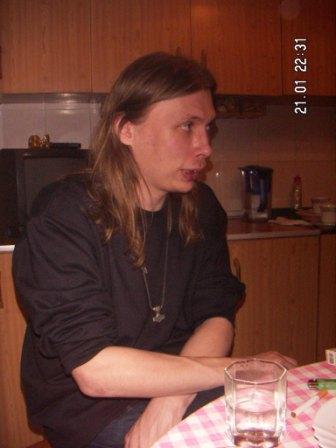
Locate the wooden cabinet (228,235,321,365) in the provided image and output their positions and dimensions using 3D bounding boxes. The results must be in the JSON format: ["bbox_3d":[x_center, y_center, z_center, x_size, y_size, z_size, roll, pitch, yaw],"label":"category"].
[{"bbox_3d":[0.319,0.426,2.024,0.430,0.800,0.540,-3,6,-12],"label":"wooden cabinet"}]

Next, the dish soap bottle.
[{"bbox_3d":[0.636,-0.155,2.288,0.056,0.182,0.045,-3,6,-12],"label":"dish soap bottle"}]

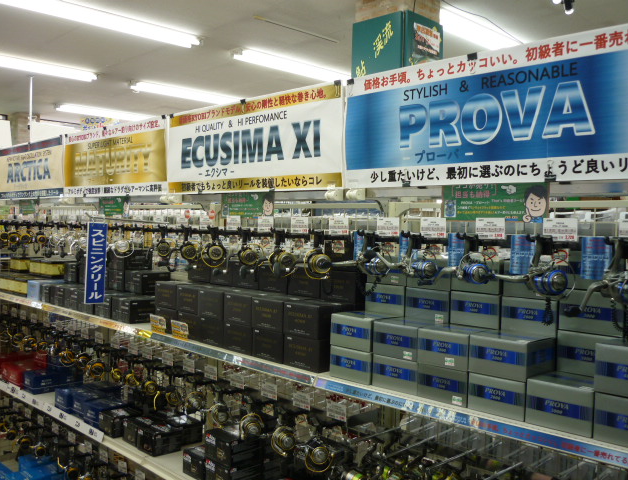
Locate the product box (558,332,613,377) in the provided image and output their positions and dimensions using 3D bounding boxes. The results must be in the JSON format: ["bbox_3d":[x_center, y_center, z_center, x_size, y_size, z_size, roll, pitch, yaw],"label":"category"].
[{"bbox_3d":[0.668,0.260,1.425,0.138,0.096,0.143,3,3,43],"label":"product box"}]

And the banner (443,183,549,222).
[{"bbox_3d":[0.428,-0.093,1.466,0.274,0.105,0.008,2,3,43],"label":"banner"}]

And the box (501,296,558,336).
[{"bbox_3d":[0.521,0.174,1.416,0.128,0.080,0.113,2,2,44],"label":"box"}]

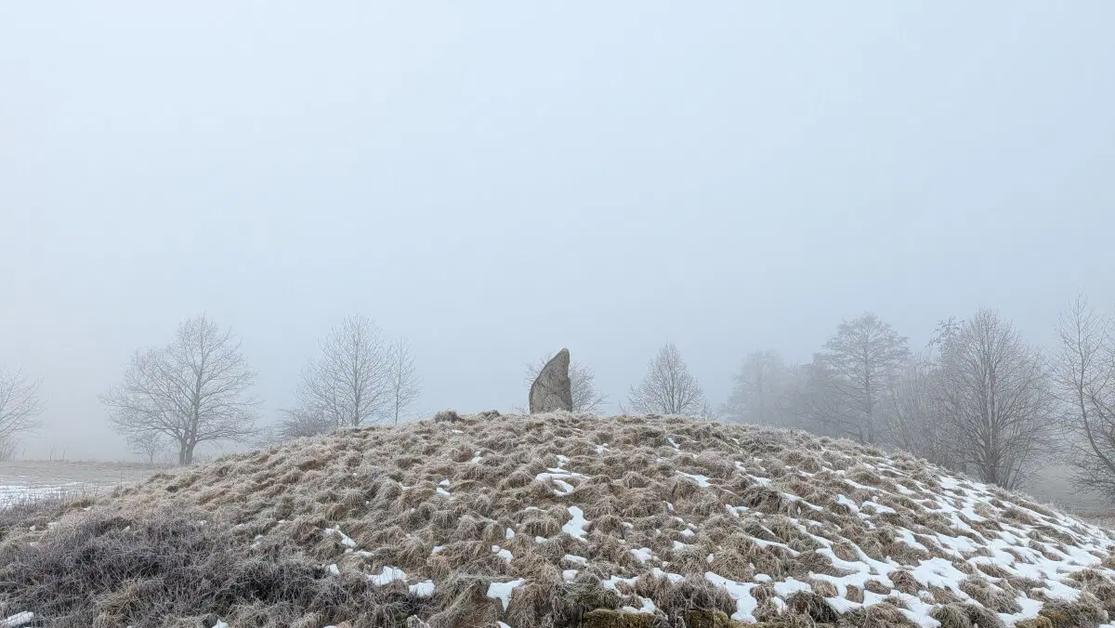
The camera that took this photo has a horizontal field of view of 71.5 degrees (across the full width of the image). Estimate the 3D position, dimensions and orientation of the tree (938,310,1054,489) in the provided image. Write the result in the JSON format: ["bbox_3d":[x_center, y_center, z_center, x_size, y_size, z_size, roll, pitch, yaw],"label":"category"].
[{"bbox_3d":[17.941,3.554,31.857,4.067,7.647,4.067,0,-10,0],"label":"tree"}]

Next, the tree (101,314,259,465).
[{"bbox_3d":[-25.280,4.996,51.901,9.352,9.944,9.352,0,-10,0],"label":"tree"}]

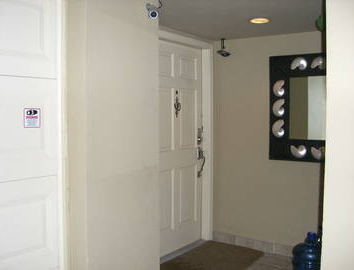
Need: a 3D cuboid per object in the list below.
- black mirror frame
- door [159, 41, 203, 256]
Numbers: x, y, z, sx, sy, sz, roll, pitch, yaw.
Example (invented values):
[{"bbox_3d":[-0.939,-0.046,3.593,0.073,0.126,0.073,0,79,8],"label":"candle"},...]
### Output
[{"bbox_3d":[1.270,-0.233,3.473,0.970,0.970,0.040,2,4,36],"label":"black mirror frame"},{"bbox_3d":[-0.017,0.132,3.817,0.045,2.030,0.910,2,4,36],"label":"door"}]

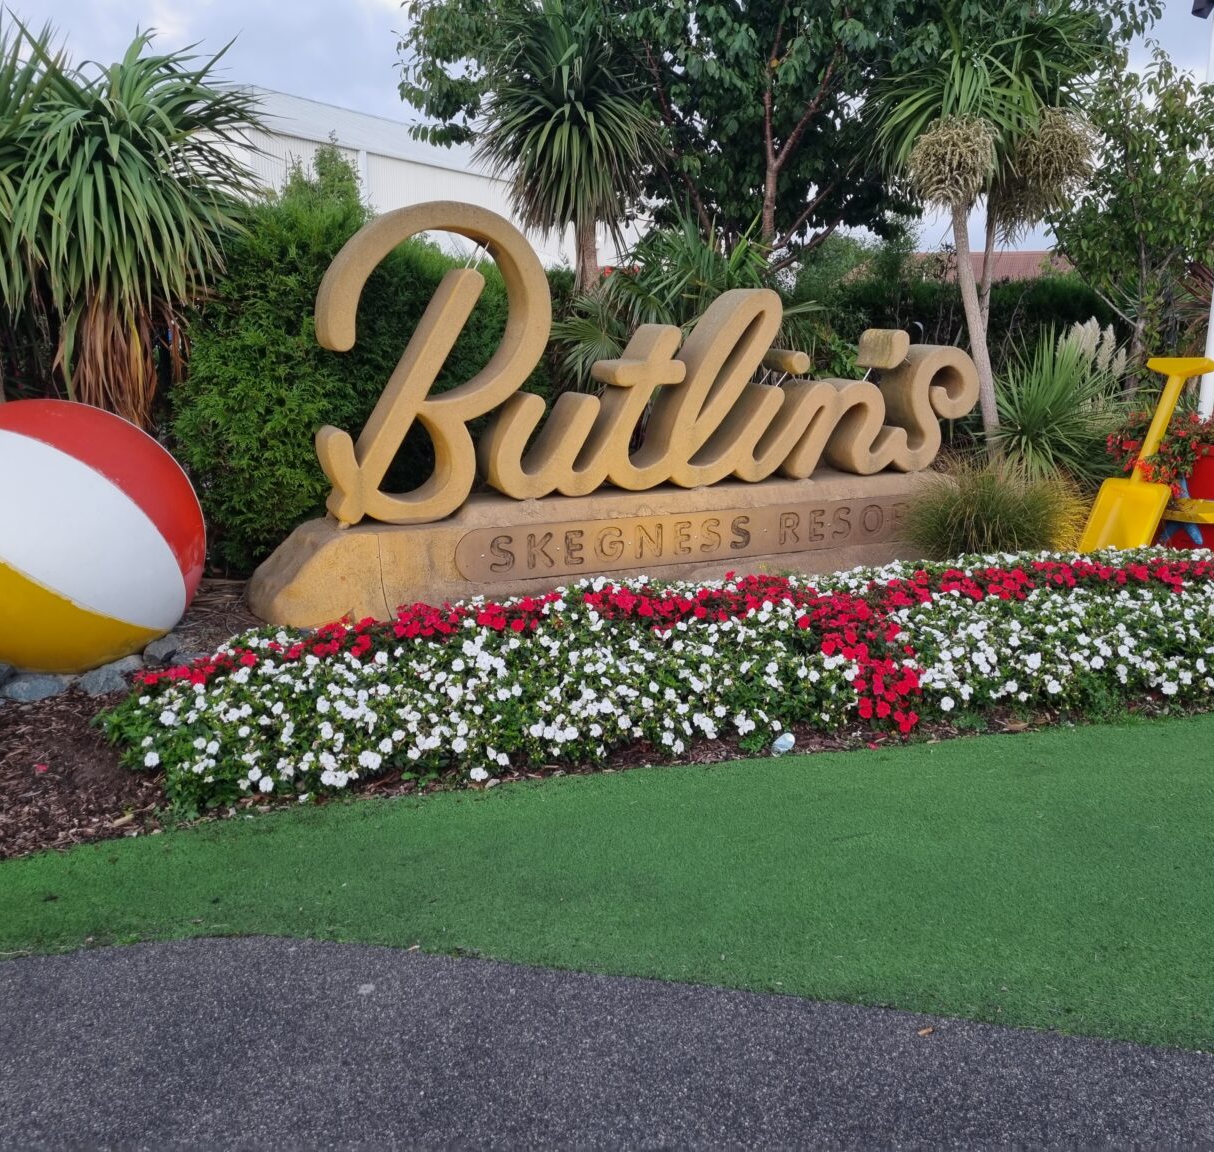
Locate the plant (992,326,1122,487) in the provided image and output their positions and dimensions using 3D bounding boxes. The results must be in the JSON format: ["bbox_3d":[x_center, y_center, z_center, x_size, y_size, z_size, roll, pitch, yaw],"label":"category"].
[{"bbox_3d":[3.632,-1.340,9.300,1.100,1.400,1.100,-5,13,-28],"label":"plant"}]

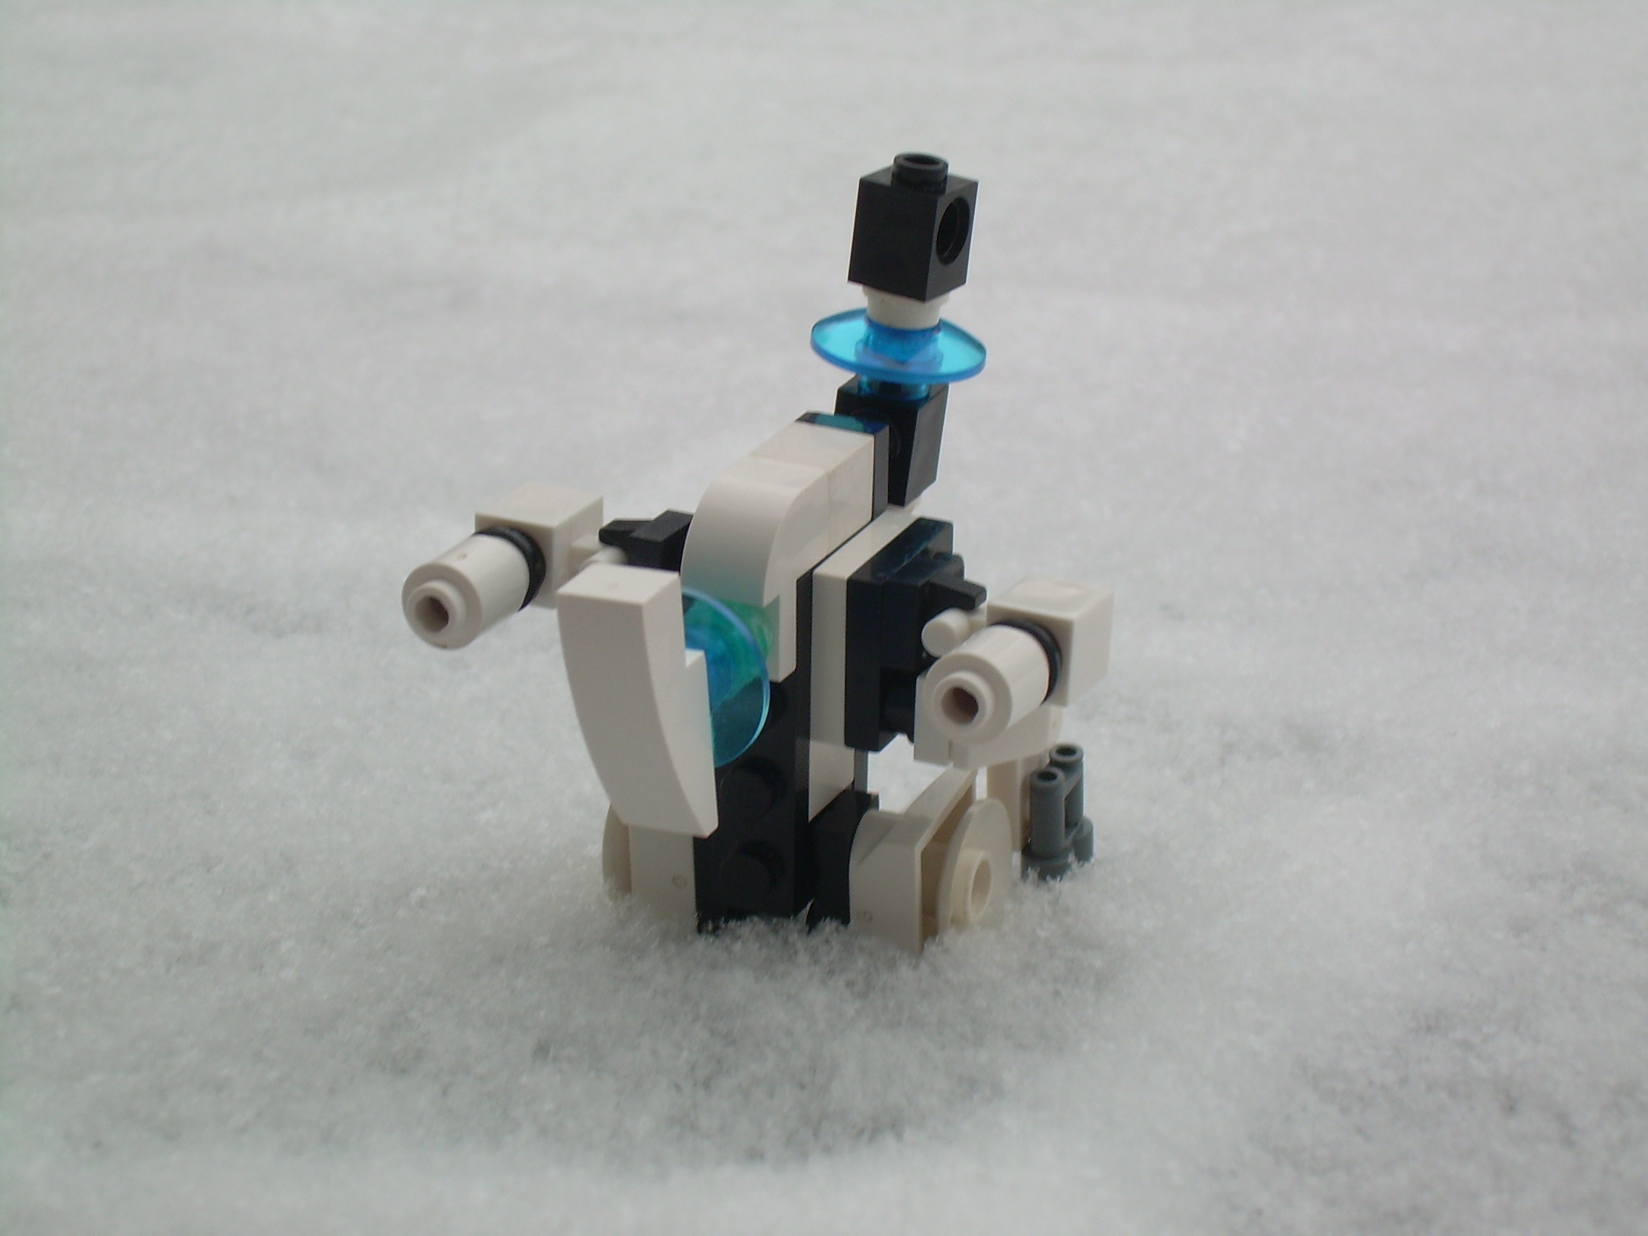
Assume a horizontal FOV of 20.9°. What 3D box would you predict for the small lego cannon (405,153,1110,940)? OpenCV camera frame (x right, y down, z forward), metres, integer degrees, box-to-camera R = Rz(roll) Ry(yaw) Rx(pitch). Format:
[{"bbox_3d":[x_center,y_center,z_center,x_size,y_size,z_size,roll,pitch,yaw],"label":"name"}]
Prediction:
[{"bbox_3d":[-0.005,-0.002,0.395,0.056,0.072,0.057,11,25,22],"label":"small lego cannon"}]

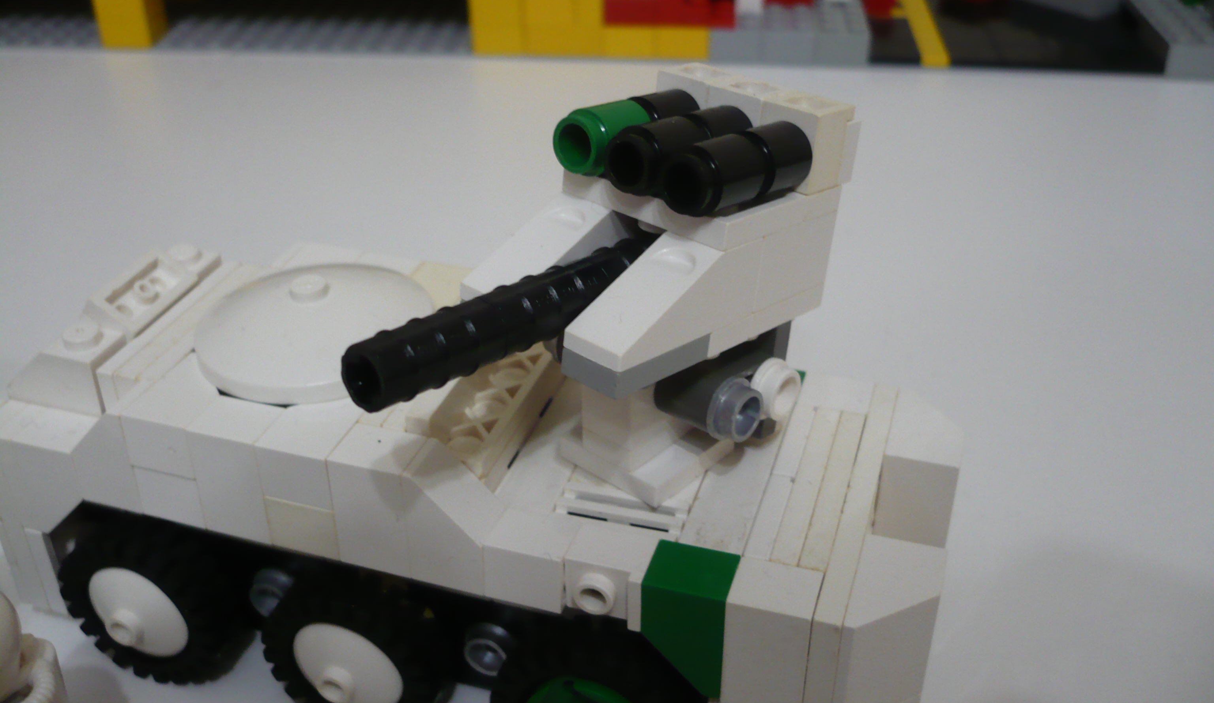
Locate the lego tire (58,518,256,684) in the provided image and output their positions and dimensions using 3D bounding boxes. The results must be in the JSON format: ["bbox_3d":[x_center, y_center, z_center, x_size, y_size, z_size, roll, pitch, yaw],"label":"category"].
[{"bbox_3d":[-0.063,0.034,0.173,0.025,0.025,0.008,10,34,15],"label":"lego tire"}]

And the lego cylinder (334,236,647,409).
[{"bbox_3d":[-0.008,-0.004,0.133,0.008,0.008,0.047,25,32,34],"label":"lego cylinder"}]

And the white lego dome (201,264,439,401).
[{"bbox_3d":[-0.040,-0.005,0.166,0.032,0.008,0.032,0,33,0],"label":"white lego dome"}]

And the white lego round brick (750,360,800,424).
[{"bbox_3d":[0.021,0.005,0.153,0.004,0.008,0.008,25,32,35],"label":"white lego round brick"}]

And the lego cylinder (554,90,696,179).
[{"bbox_3d":[0.003,-0.026,0.147,0.008,0.008,0.019,25,32,34],"label":"lego cylinder"}]

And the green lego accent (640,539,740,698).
[{"bbox_3d":[0.010,0.032,0.147,0.010,0.016,0.008,10,34,15],"label":"green lego accent"}]

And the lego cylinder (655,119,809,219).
[{"bbox_3d":[0.015,-0.021,0.138,0.008,0.008,0.019,25,32,34],"label":"lego cylinder"}]

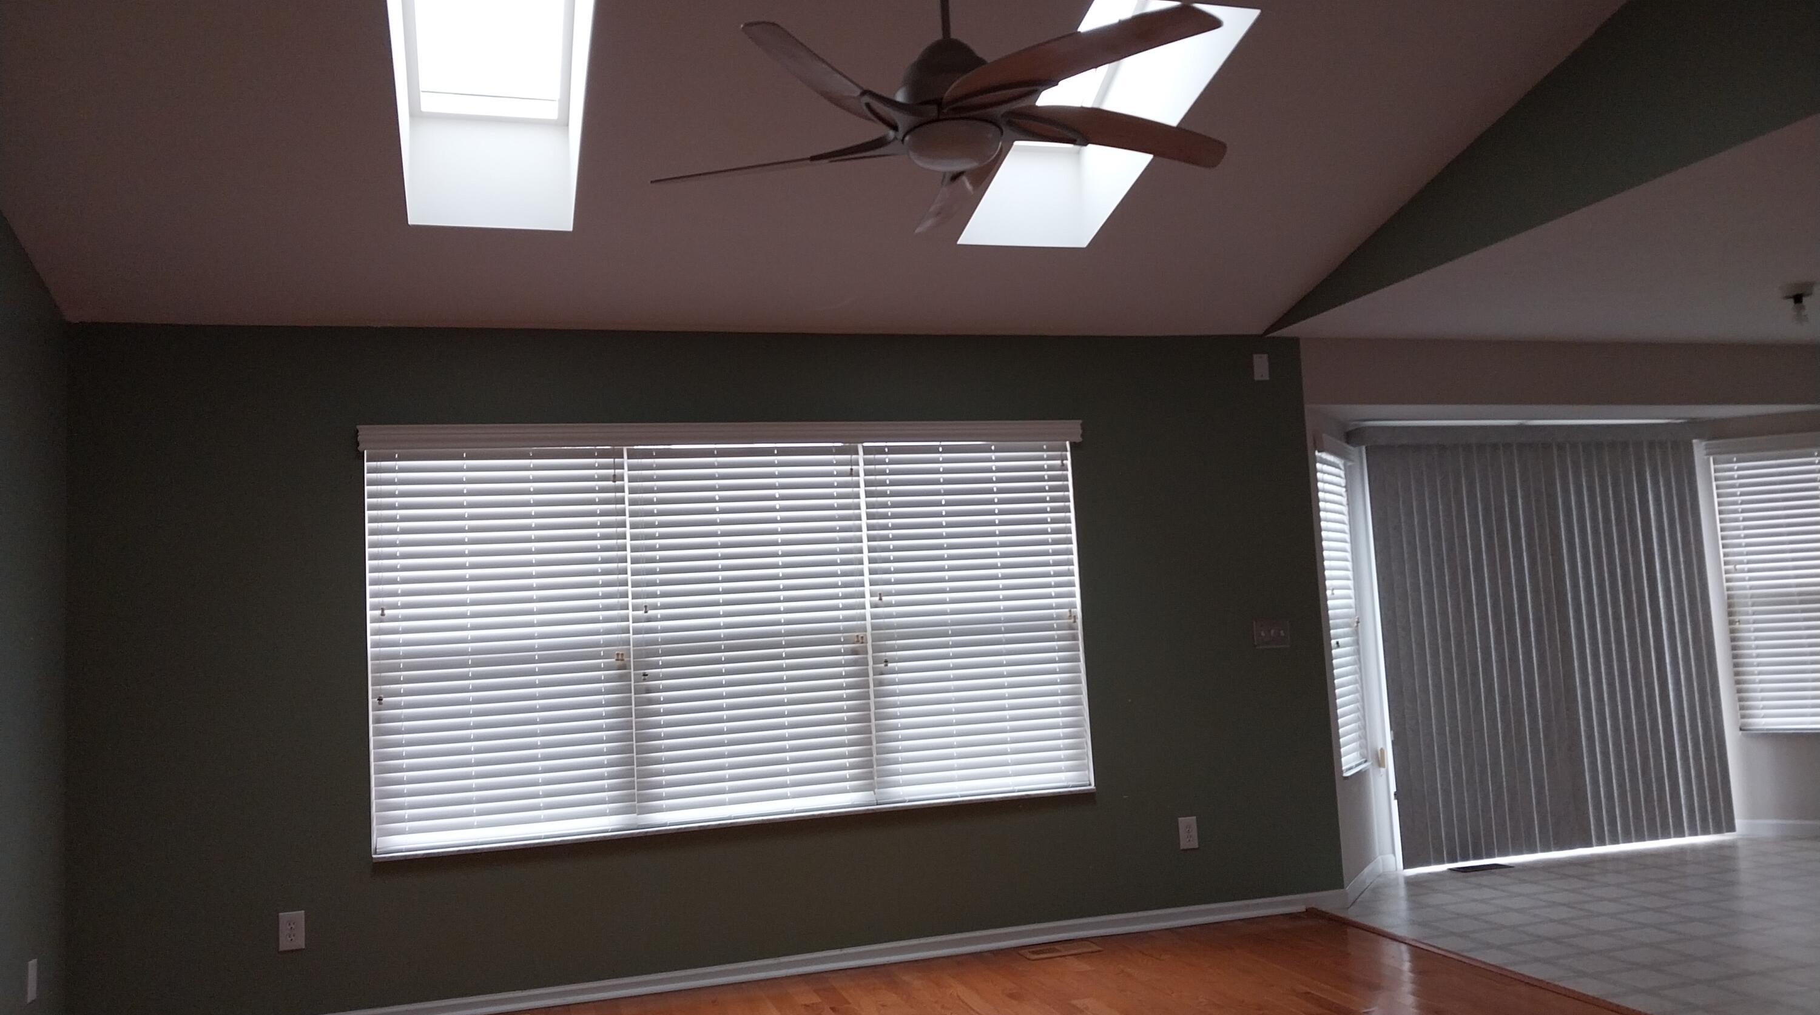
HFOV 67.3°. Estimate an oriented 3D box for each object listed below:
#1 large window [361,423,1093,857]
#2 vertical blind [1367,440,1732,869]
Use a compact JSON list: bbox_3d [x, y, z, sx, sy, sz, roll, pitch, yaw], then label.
[{"bbox_3d":[-0.587,0.435,5.129,2.730,1.490,0.110,-1,-5,-17],"label":"large window"},{"bbox_3d":[3.192,0.669,6.746,1.980,2.010,0.080,-1,-5,-17],"label":"vertical blind"}]

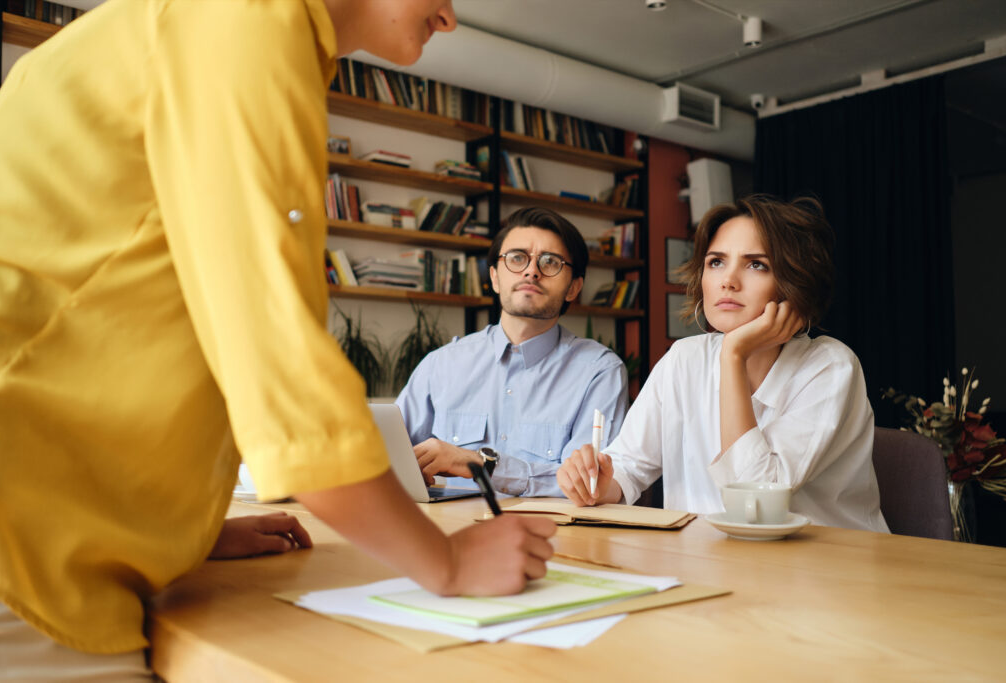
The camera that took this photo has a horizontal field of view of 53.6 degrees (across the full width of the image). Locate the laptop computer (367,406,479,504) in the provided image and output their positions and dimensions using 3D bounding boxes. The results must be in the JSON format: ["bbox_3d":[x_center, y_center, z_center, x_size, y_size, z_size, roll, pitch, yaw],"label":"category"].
[{"bbox_3d":[-0.225,0.199,1.894,0.290,0.186,0.303,-2,-4,32],"label":"laptop computer"}]

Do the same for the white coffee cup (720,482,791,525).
[{"bbox_3d":[0.349,0.231,1.375,0.096,0.058,0.117,-1,-3,19],"label":"white coffee cup"}]

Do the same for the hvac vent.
[{"bbox_3d":[1.183,-1.470,6.270,0.420,0.217,0.140,3,-4,-40],"label":"hvac vent"}]

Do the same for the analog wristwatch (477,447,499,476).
[{"bbox_3d":[-0.027,0.233,1.920,0.043,0.058,0.062,22,25,2],"label":"analog wristwatch"}]

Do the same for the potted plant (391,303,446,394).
[{"bbox_3d":[-0.451,0.041,5.380,0.310,0.500,0.300,0,-3,0],"label":"potted plant"}]

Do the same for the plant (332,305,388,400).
[{"bbox_3d":[-0.748,0.044,5.150,0.330,0.490,0.310,0,-3,0],"label":"plant"}]

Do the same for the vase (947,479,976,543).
[{"bbox_3d":[1.291,0.495,2.800,0.085,0.225,0.085,3,-4,-40],"label":"vase"}]

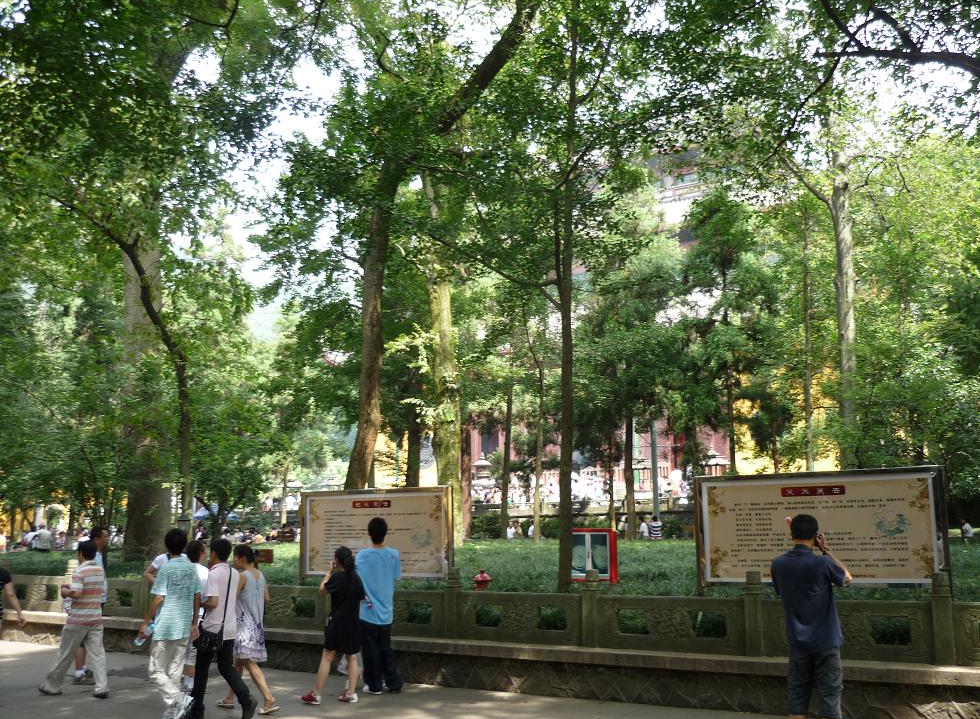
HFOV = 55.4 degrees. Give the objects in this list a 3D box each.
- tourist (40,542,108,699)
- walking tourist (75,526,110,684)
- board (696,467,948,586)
[{"bbox_3d":[-4.294,2.685,9.767,0.620,1.557,0.460,-8,-13,36],"label":"tourist"},{"bbox_3d":[-4.421,2.760,10.564,0.480,1.705,0.470,-3,-11,14],"label":"walking tourist"},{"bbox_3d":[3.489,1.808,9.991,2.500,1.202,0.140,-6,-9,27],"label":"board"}]

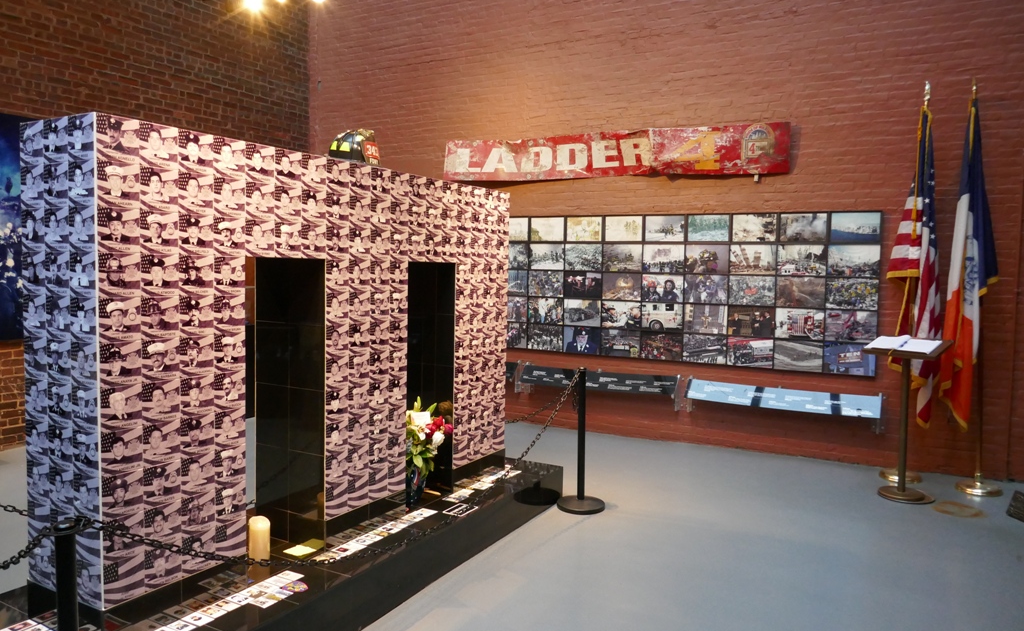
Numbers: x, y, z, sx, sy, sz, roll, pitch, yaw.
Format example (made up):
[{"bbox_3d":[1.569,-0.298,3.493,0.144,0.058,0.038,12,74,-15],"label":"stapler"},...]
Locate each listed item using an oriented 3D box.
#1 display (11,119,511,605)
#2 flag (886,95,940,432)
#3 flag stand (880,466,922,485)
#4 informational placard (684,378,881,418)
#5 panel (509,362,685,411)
[{"bbox_3d":[-0.915,0.098,3.696,0.474,1.689,2.738,3,4,29],"label":"display"},{"bbox_3d":[3.145,-0.378,5.578,0.390,2.500,0.300,3,4,25],"label":"flag"},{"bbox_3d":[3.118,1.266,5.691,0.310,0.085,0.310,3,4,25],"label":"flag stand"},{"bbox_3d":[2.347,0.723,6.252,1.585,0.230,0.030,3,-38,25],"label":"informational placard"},{"bbox_3d":[0.815,0.696,6.966,1.650,0.330,0.210,3,4,25],"label":"panel"}]

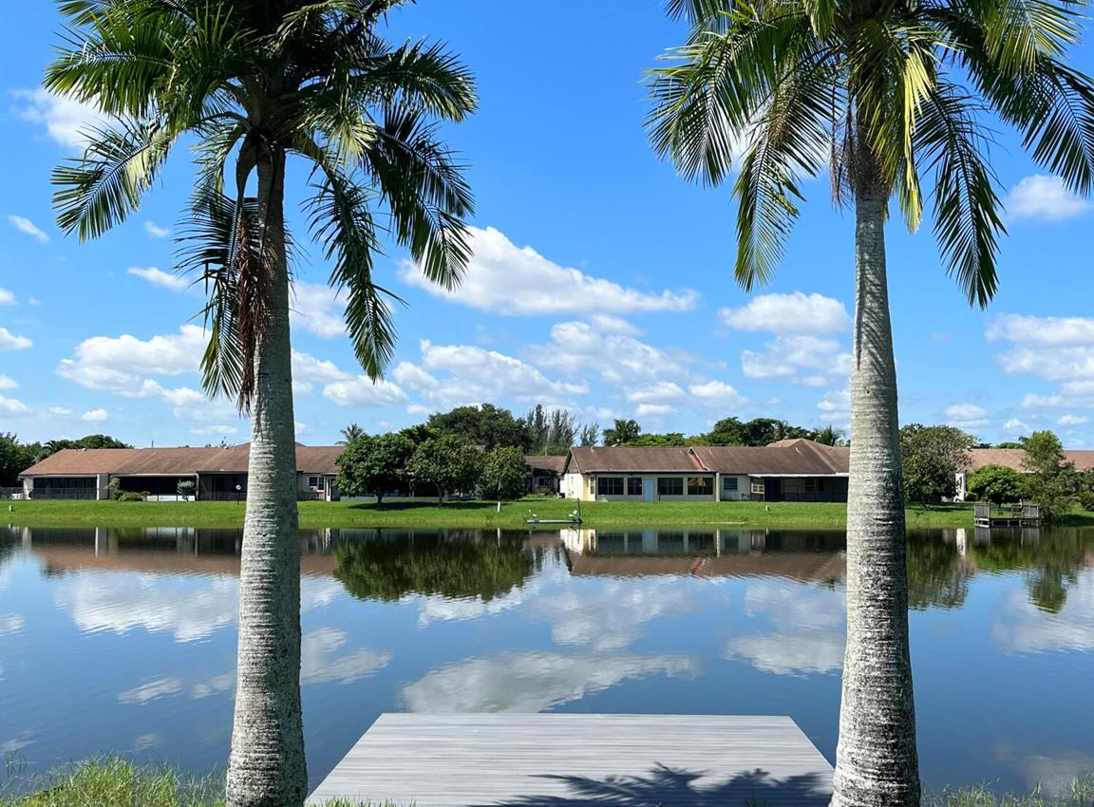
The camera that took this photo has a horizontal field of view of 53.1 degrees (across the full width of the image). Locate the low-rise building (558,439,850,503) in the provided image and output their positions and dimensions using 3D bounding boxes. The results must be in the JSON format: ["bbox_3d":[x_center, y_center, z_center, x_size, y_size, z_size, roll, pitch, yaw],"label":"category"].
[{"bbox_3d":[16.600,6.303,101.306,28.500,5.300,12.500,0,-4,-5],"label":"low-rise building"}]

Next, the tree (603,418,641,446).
[{"bbox_3d":[10.023,7.007,145.863,5.010,9.950,5.000,0,-4,0],"label":"tree"}]

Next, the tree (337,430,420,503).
[{"bbox_3d":[-13.483,5.259,86.844,6.610,5.930,6.400,0,-4,0],"label":"tree"}]

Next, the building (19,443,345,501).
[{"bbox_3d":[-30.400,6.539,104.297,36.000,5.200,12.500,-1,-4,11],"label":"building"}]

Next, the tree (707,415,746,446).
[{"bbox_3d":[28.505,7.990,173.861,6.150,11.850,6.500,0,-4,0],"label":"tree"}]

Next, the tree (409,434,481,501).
[{"bbox_3d":[-8.101,5.388,87.837,6.040,5.770,5.900,0,-4,0],"label":"tree"}]

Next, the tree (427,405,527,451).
[{"bbox_3d":[-8.970,5.963,144.938,13.200,11.800,12.000,0,-4,0],"label":"tree"}]

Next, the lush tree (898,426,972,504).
[{"bbox_3d":[33.244,5.220,93.865,7.200,6.930,6.800,0,-4,0],"label":"lush tree"}]

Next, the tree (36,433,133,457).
[{"bbox_3d":[-61.076,7.850,144.806,12.000,8.020,10.500,0,-4,0],"label":"tree"}]

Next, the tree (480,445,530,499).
[{"bbox_3d":[-3.379,5.749,88.815,4.070,4.670,4.100,0,-4,0],"label":"tree"}]

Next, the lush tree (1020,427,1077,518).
[{"bbox_3d":[38.408,5.415,83.827,4.500,6.740,4.300,0,-4,0],"label":"lush tree"}]

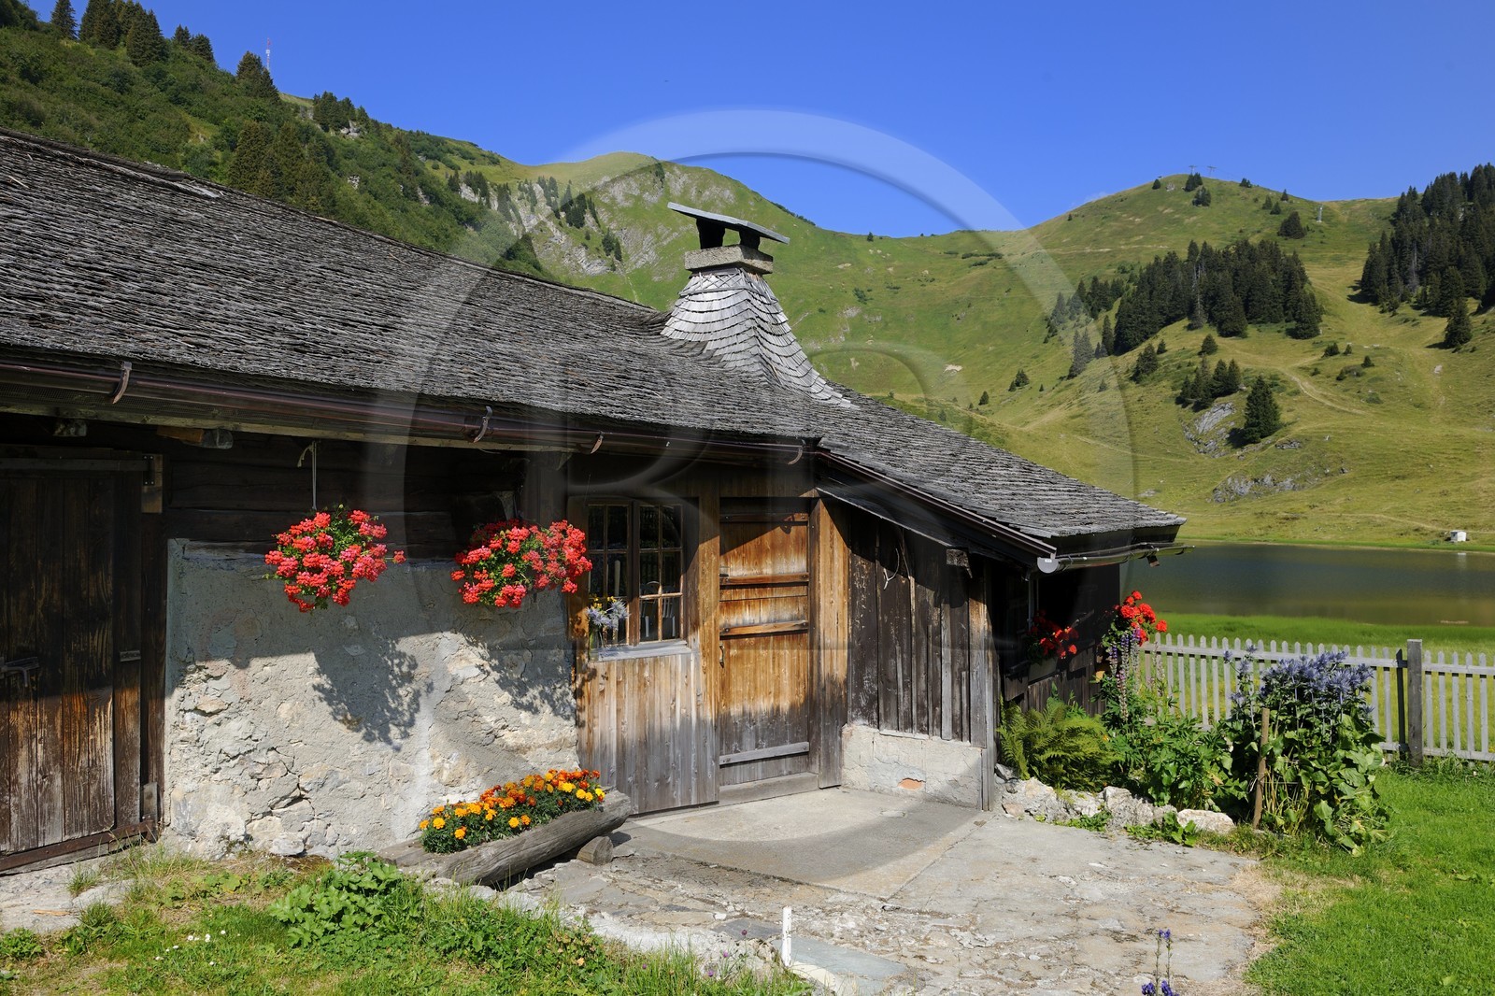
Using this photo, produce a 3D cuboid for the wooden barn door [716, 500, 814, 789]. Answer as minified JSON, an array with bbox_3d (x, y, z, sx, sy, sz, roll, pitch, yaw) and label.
[{"bbox_3d":[0.110,0.933,7.550,0.721,1.813,0.080,0,-1,-35],"label":"wooden barn door"}]

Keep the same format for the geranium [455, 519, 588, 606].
[{"bbox_3d":[-1.123,0.323,5.747,0.484,0.422,0.680,-1,-1,42],"label":"geranium"}]

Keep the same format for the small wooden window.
[{"bbox_3d":[-0.674,0.445,6.983,0.649,0.845,0.080,0,-1,-35],"label":"small wooden window"}]

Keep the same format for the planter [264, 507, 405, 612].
[{"bbox_3d":[-1.727,0.259,4.862,0.474,0.433,0.556,-1,-1,40],"label":"planter"}]

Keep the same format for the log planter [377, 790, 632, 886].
[{"bbox_3d":[-1.227,1.728,5.912,0.350,0.247,1.463,-1,-1,36],"label":"log planter"}]

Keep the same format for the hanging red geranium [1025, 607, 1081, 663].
[{"bbox_3d":[2.219,1.001,8.446,0.381,0.391,0.721,-1,-1,31],"label":"hanging red geranium"}]

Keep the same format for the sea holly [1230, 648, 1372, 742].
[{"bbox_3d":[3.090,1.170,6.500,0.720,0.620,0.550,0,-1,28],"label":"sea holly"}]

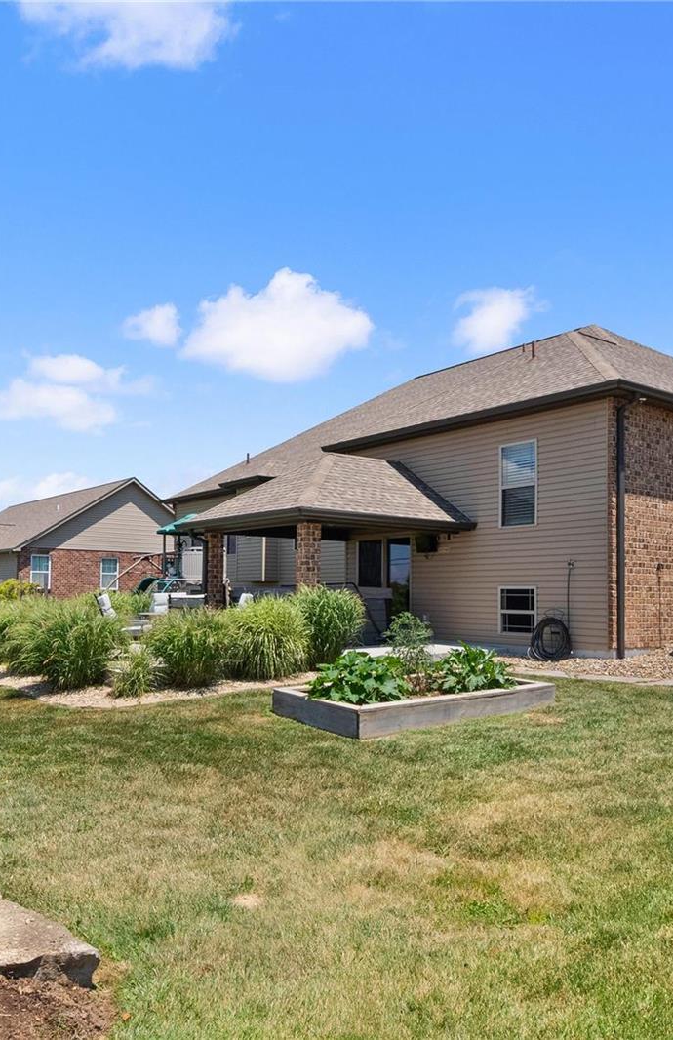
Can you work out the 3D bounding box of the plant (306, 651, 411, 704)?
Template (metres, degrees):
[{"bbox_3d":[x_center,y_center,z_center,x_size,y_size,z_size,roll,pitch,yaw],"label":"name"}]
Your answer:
[{"bbox_3d":[0.187,1.359,6.850,0.850,0.450,0.800,0,-5,2],"label":"plant"}]

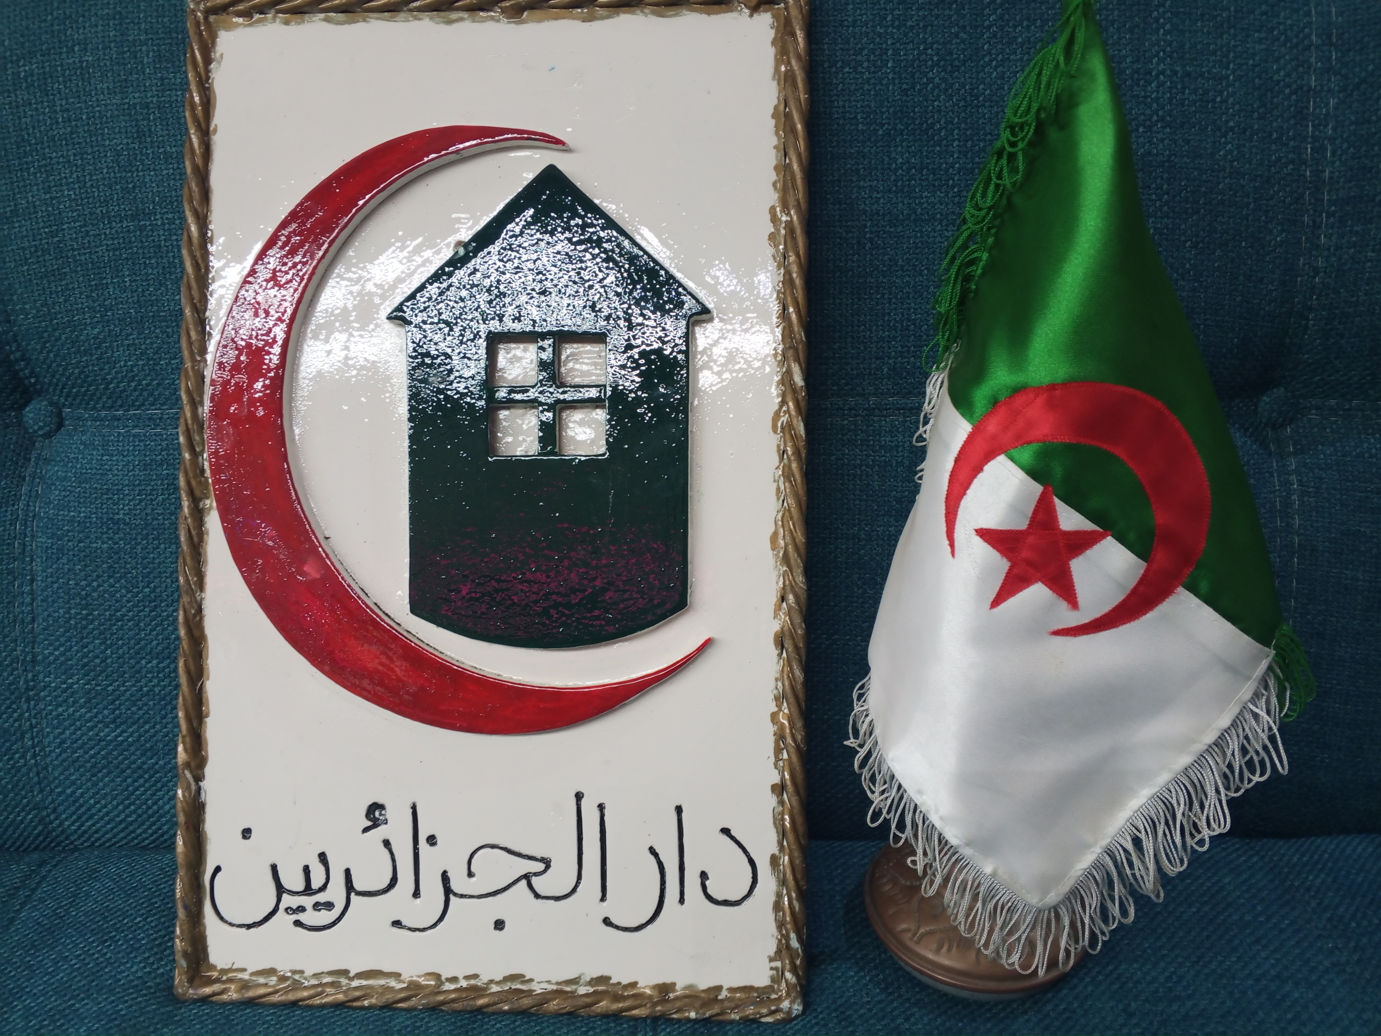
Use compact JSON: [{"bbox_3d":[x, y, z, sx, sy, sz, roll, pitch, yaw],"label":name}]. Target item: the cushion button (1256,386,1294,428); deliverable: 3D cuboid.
[{"bbox_3d":[0.290,-0.055,0.535,0.019,0.019,0.009,0,3,0],"label":"cushion button"}]

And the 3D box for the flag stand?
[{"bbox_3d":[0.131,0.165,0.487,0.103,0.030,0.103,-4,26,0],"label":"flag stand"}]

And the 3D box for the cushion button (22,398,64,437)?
[{"bbox_3d":[-0.322,-0.050,0.535,0.019,0.019,0.009,0,3,0],"label":"cushion button"}]

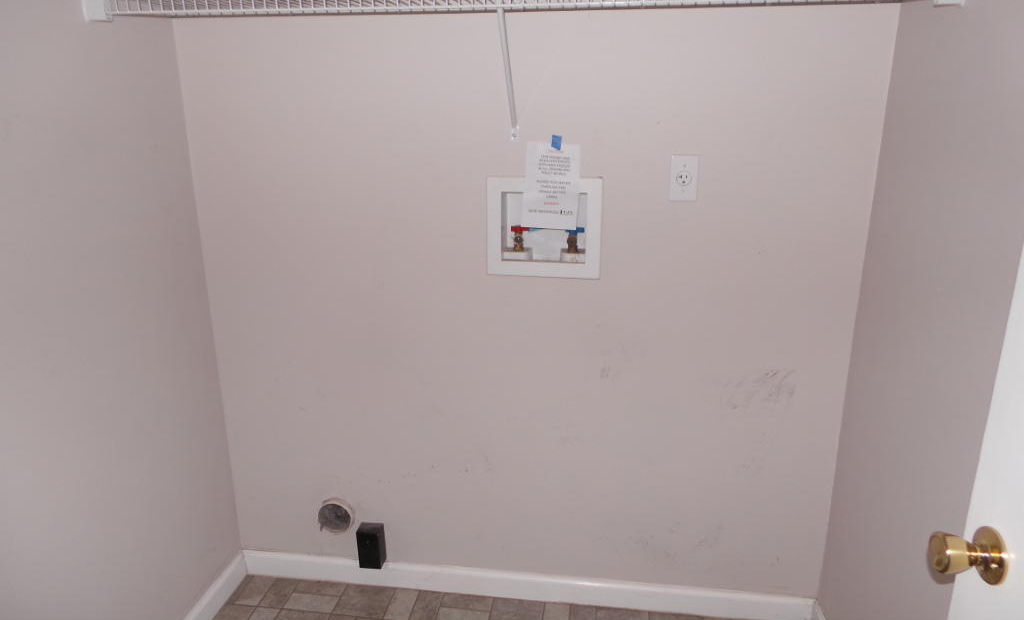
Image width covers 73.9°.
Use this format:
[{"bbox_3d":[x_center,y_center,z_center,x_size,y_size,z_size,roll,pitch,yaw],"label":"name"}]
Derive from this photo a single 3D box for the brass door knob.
[{"bbox_3d":[0.547,0.298,0.829,0.066,0.068,0.068,2,16,7],"label":"brass door knob"}]

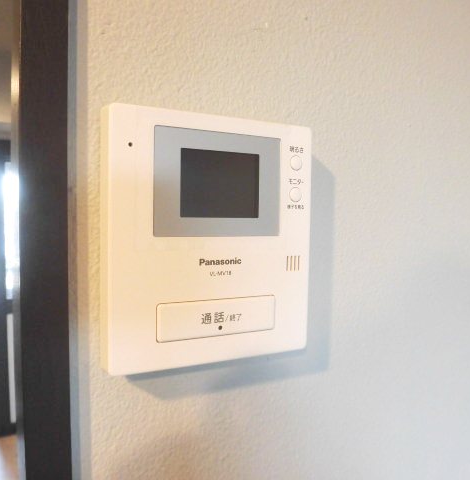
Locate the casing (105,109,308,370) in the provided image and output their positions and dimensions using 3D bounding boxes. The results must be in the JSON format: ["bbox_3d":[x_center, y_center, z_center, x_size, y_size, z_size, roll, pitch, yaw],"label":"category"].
[{"bbox_3d":[-0.012,0.000,0.243,0.114,0.129,0.022,0,3,-27],"label":"casing"}]

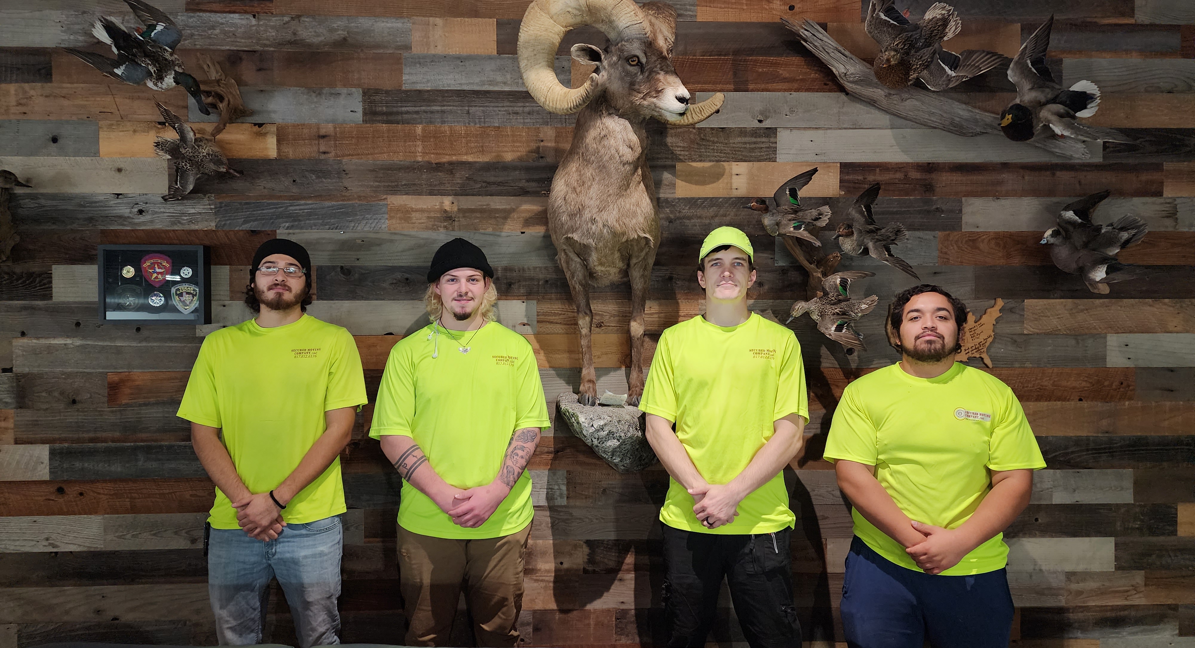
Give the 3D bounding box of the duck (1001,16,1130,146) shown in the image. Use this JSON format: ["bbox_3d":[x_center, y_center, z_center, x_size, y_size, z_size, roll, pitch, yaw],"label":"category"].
[{"bbox_3d":[1.584,-0.803,2.783,0.510,0.524,0.250,-17,-26,-25],"label":"duck"}]

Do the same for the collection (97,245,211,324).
[{"bbox_3d":[-1.575,-0.139,2.831,0.368,0.278,0.060,0,1,-2],"label":"collection"}]

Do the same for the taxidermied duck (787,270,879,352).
[{"bbox_3d":[0.840,-0.017,2.806,0.386,0.271,0.160,-13,-12,-15],"label":"taxidermied duck"}]

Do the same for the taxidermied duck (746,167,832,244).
[{"bbox_3d":[0.685,-0.416,2.820,0.340,0.350,0.210,-2,-37,-30],"label":"taxidermied duck"}]

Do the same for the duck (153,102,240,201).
[{"bbox_3d":[-1.396,-0.598,2.770,0.400,0.370,0.240,20,20,34],"label":"duck"}]

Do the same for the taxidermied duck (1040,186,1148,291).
[{"bbox_3d":[1.770,-0.289,2.842,0.489,0.344,0.180,-9,-15,-19],"label":"taxidermied duck"}]

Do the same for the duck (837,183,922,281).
[{"bbox_3d":[0.986,-0.327,2.820,0.330,0.390,0.220,-11,-23,-37],"label":"duck"}]

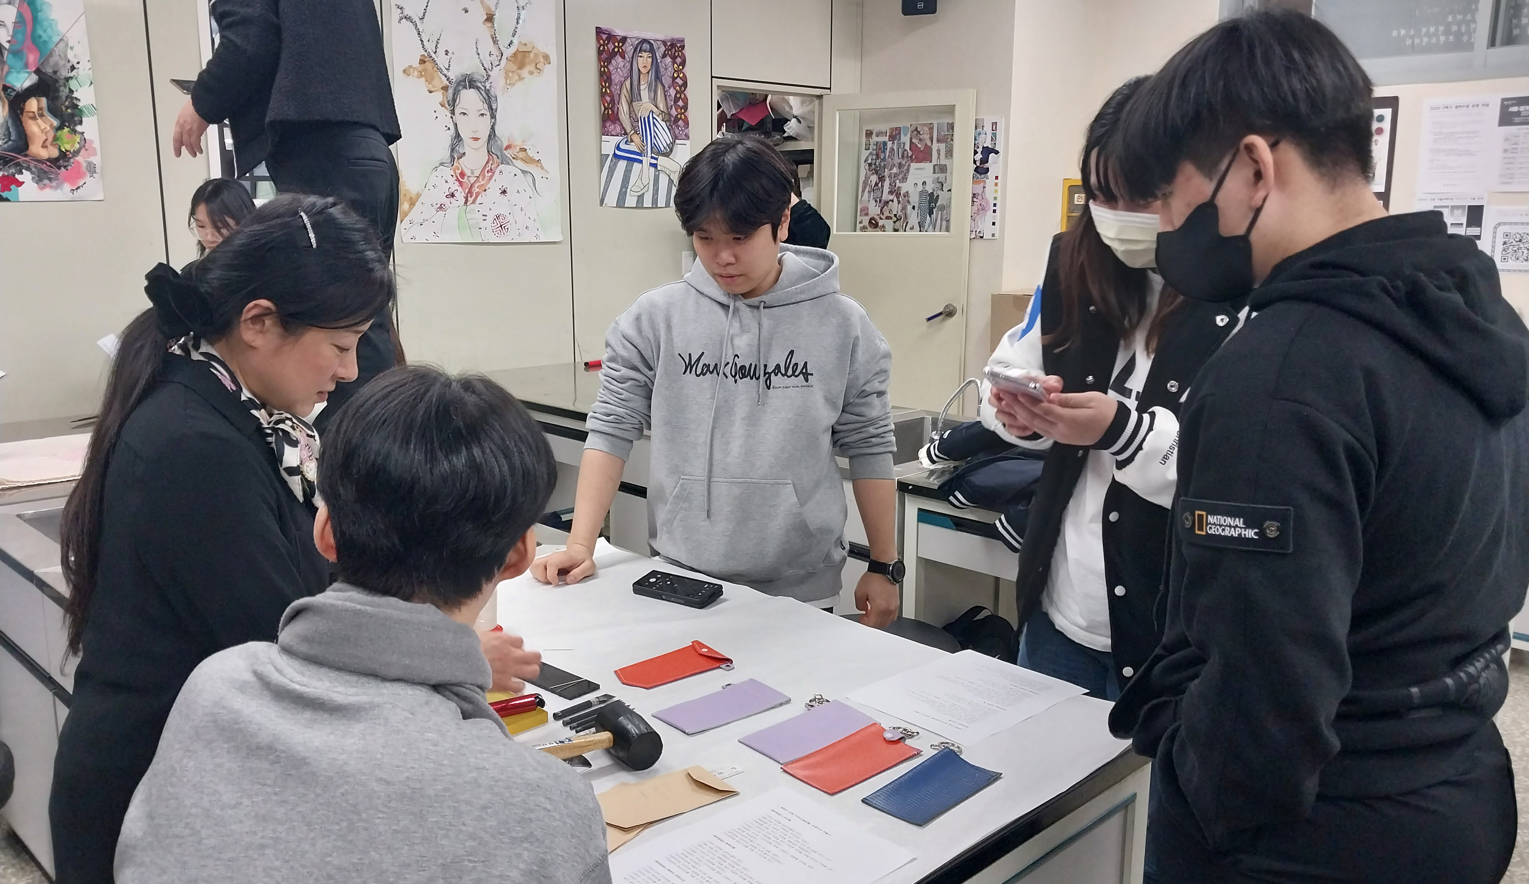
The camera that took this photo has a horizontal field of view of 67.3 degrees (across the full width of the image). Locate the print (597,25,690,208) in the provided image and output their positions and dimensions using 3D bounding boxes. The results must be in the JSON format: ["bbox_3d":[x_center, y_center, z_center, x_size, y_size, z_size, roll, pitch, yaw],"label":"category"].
[{"bbox_3d":[-0.557,-1.499,5.389,0.545,0.788,0.010,-10,15,-44],"label":"print"}]

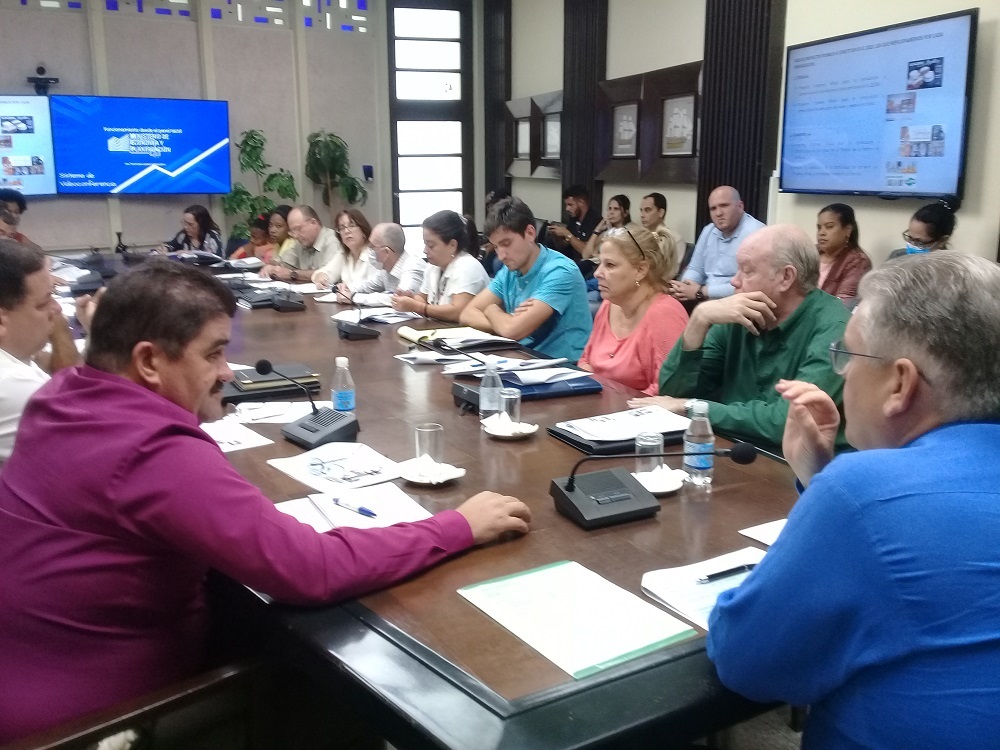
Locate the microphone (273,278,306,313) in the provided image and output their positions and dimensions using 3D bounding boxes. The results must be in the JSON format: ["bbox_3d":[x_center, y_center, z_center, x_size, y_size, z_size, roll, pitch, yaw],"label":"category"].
[{"bbox_3d":[-1.009,-0.396,4.266,0.155,0.145,0.150,11,17,41],"label":"microphone"}]

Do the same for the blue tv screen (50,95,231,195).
[{"bbox_3d":[-3.518,-2.245,8.800,1.600,0.910,0.060,-5,14,-19],"label":"blue tv screen"}]

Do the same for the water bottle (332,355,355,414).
[{"bbox_3d":[-0.403,0.039,2.306,0.064,0.167,0.064,0,13,0],"label":"water bottle"}]

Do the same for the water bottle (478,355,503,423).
[{"bbox_3d":[-0.019,0.039,2.304,0.064,0.167,0.064,0,13,0],"label":"water bottle"}]

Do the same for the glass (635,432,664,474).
[{"bbox_3d":[0.309,0.168,1.843,0.061,0.092,0.061,0,12,0],"label":"glass"}]

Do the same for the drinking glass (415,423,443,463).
[{"bbox_3d":[-0.149,0.155,1.906,0.061,0.092,0.061,0,12,0],"label":"drinking glass"}]

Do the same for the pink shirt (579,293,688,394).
[{"bbox_3d":[0.469,0.004,2.894,0.310,0.530,0.450,-7,14,-29],"label":"pink shirt"}]

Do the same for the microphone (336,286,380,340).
[{"bbox_3d":[-0.614,-0.255,3.610,0.170,0.175,0.340,-7,14,-27],"label":"microphone"}]

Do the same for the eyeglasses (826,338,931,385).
[{"bbox_3d":[0.513,-0.020,1.127,0.140,0.050,0.145,-11,16,-39],"label":"eyeglasses"}]

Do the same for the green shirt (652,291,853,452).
[{"bbox_3d":[0.751,0.072,2.397,0.420,0.580,0.560,-6,14,-25],"label":"green shirt"}]

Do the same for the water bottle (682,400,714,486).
[{"bbox_3d":[0.415,0.139,1.860,0.064,0.167,0.064,0,13,0],"label":"water bottle"}]

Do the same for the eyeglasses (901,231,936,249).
[{"bbox_3d":[1.756,-0.567,3.730,0.140,0.045,0.140,-30,25,-22],"label":"eyeglasses"}]

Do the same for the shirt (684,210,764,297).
[{"bbox_3d":[1.194,-0.557,4.600,0.400,0.620,0.520,-12,17,-41],"label":"shirt"}]

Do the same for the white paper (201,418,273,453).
[{"bbox_3d":[-0.711,0.150,2.193,0.216,0.004,0.279,-10,16,-36],"label":"white paper"}]

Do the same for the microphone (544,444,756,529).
[{"bbox_3d":[0.276,0.189,1.632,0.270,0.165,0.270,-6,14,-25],"label":"microphone"}]

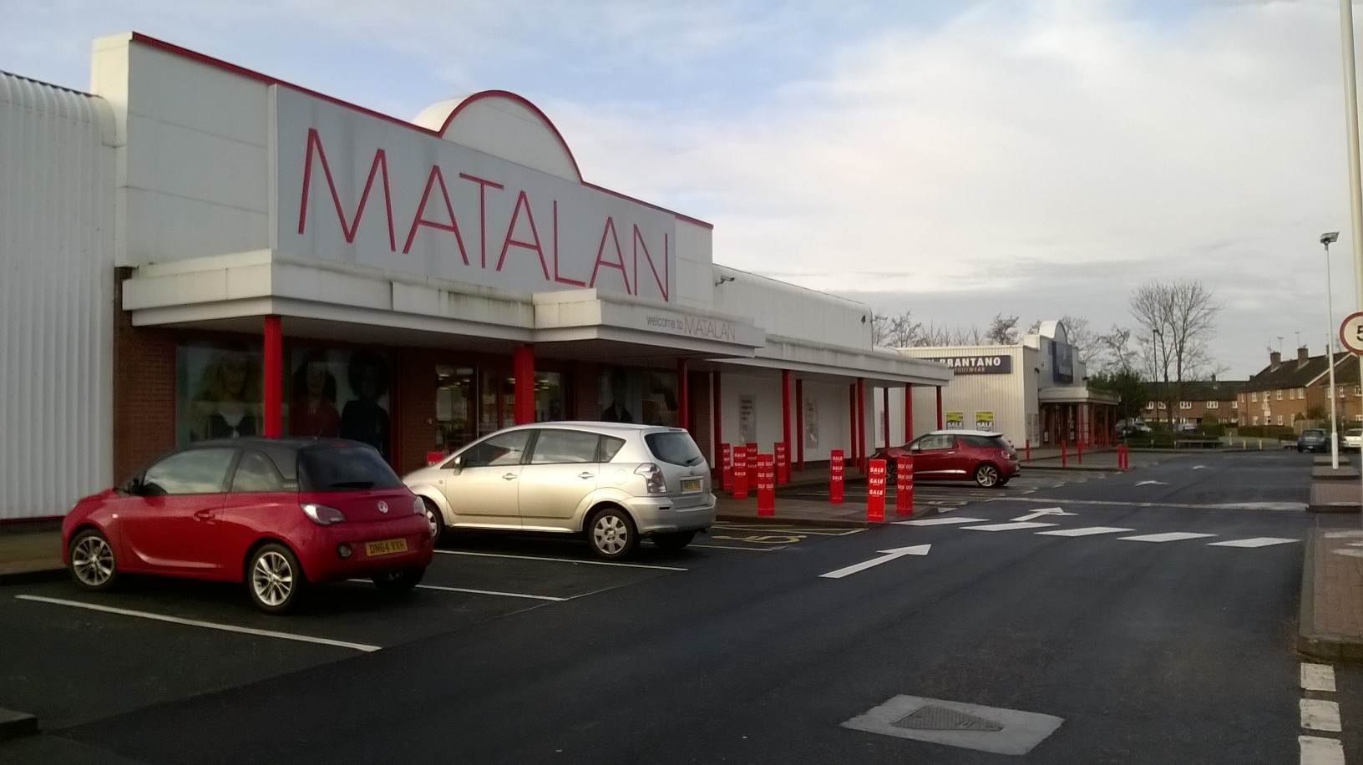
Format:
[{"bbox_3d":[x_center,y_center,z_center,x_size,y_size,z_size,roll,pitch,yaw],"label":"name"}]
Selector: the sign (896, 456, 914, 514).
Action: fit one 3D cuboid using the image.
[{"bbox_3d":[3.780,1.751,20.100,0.265,0.980,0.230,-1,-2,11],"label":"sign"}]

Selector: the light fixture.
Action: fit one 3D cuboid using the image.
[{"bbox_3d":[20.988,-1.048,38.339,0.580,7.651,0.500,-2,-3,20],"label":"light fixture"}]

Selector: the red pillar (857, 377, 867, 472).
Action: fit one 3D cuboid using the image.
[{"bbox_3d":[5.788,1.369,38.000,0.210,3.030,0.210,-2,-3,28],"label":"red pillar"}]

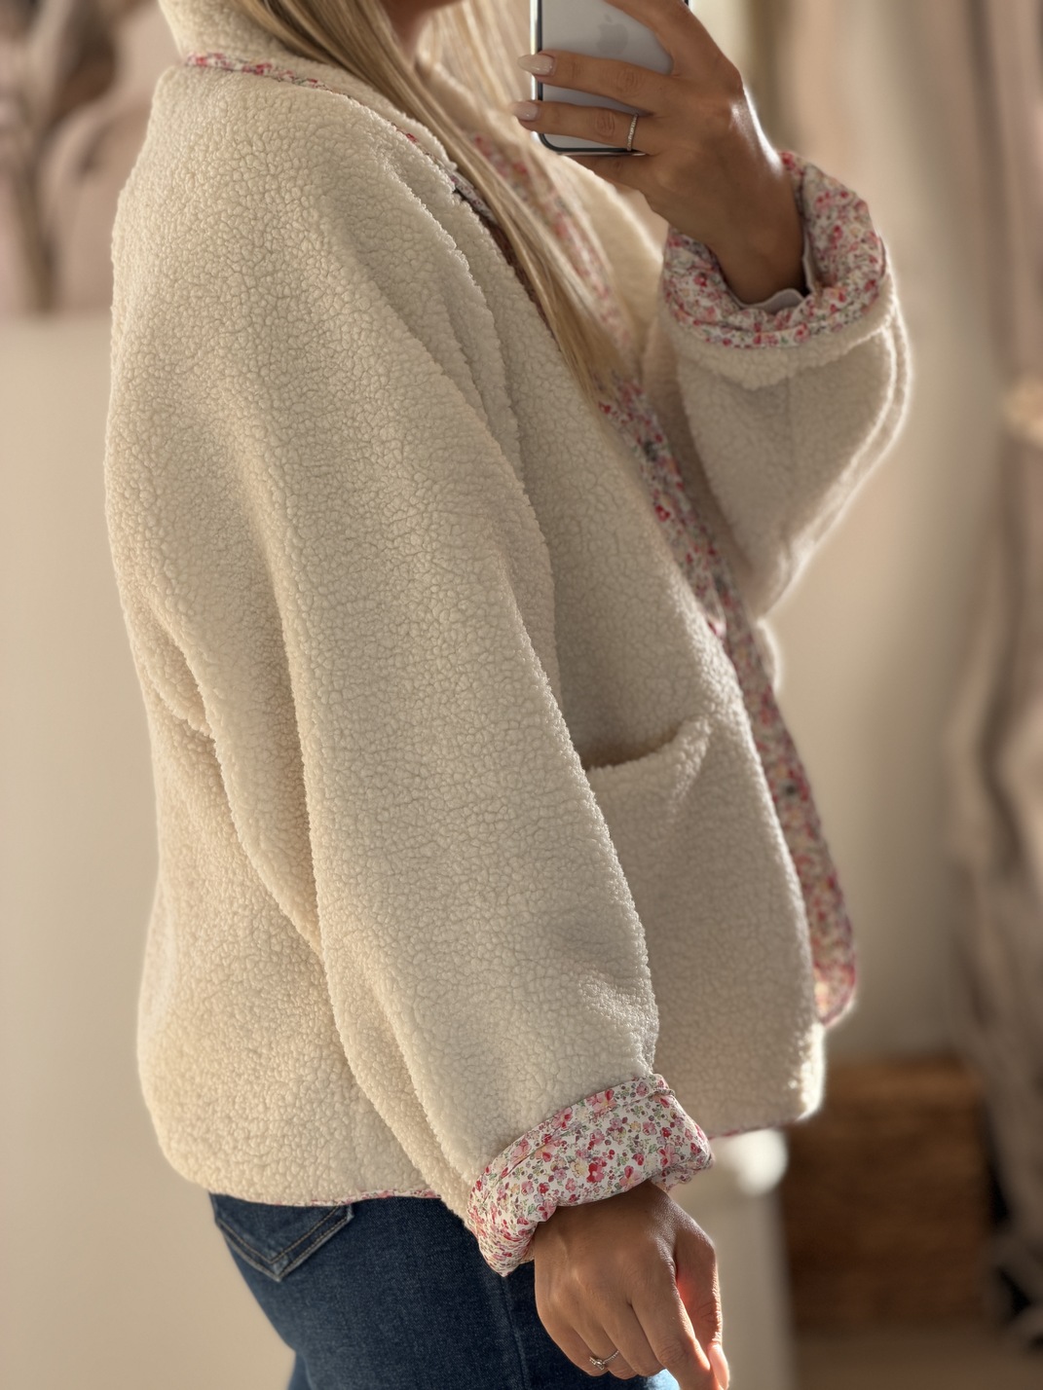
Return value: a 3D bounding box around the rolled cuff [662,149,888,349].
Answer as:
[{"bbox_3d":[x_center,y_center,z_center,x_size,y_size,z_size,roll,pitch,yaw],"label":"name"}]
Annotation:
[{"bbox_3d":[0.126,-0.221,1.990,0.112,0.065,0.100,-7,36,5],"label":"rolled cuff"}]

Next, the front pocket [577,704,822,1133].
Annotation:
[{"bbox_3d":[0.084,0.115,2.040,0.165,0.200,0.050,-10,6,-44],"label":"front pocket"}]

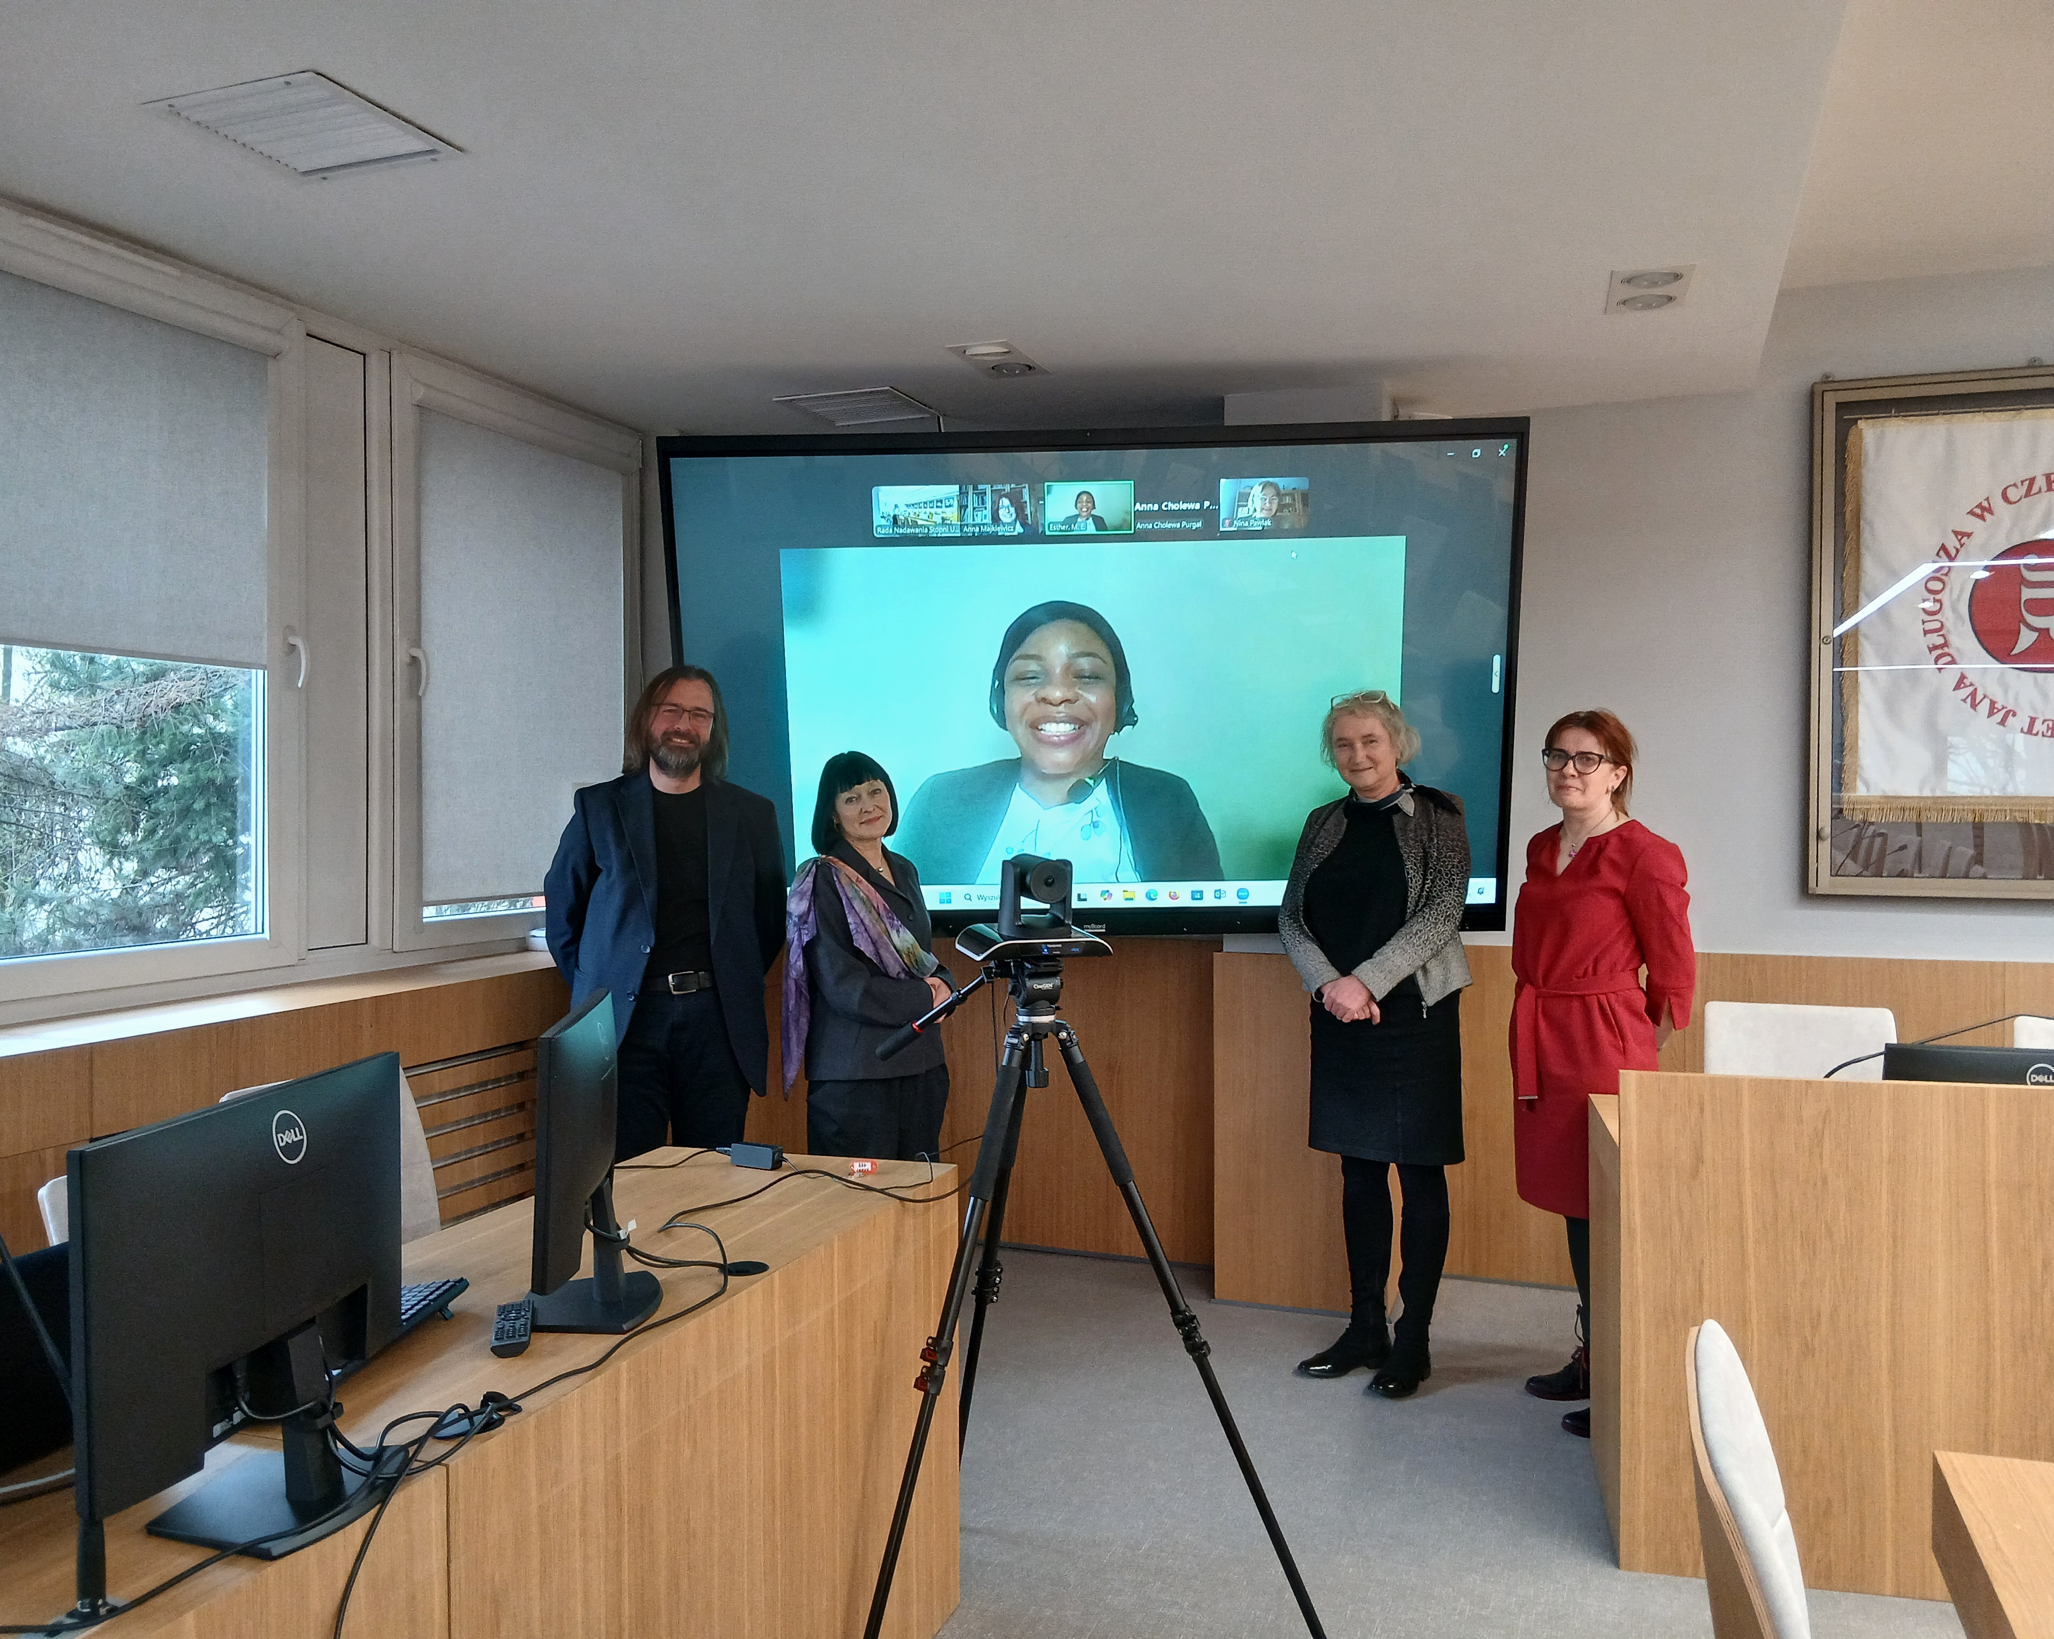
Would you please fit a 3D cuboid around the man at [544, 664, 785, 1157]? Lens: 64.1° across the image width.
[{"bbox_3d":[-0.904,0.482,4.107,0.600,1.735,0.360,0,1,-17],"label":"man"}]

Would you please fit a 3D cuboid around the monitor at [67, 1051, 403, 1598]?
[{"bbox_3d":[-0.670,0.436,1.515,0.180,0.374,0.500,0,1,7],"label":"monitor"}]

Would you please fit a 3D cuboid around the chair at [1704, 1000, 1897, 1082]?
[{"bbox_3d":[1.728,0.891,3.610,0.470,0.910,0.540,0,1,19],"label":"chair"}]

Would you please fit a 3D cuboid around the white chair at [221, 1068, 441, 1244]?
[{"bbox_3d":[-1.064,0.912,2.911,0.540,0.910,0.470,0,1,18],"label":"white chair"}]

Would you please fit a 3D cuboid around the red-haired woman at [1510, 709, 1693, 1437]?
[{"bbox_3d":[1.313,0.548,3.728,0.420,1.595,0.320,1,1,41],"label":"red-haired woman"}]

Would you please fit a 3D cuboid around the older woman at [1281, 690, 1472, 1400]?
[{"bbox_3d":[0.850,0.516,3.978,0.460,1.656,0.320,0,1,25],"label":"older woman"}]

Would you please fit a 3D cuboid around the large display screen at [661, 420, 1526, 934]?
[{"bbox_3d":[0.176,-0.349,4.379,2.220,1.345,0.100,-1,13,2],"label":"large display screen"}]

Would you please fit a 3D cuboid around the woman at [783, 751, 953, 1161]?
[{"bbox_3d":[-0.393,0.588,4.089,0.420,1.519,0.310,-1,1,-31],"label":"woman"}]

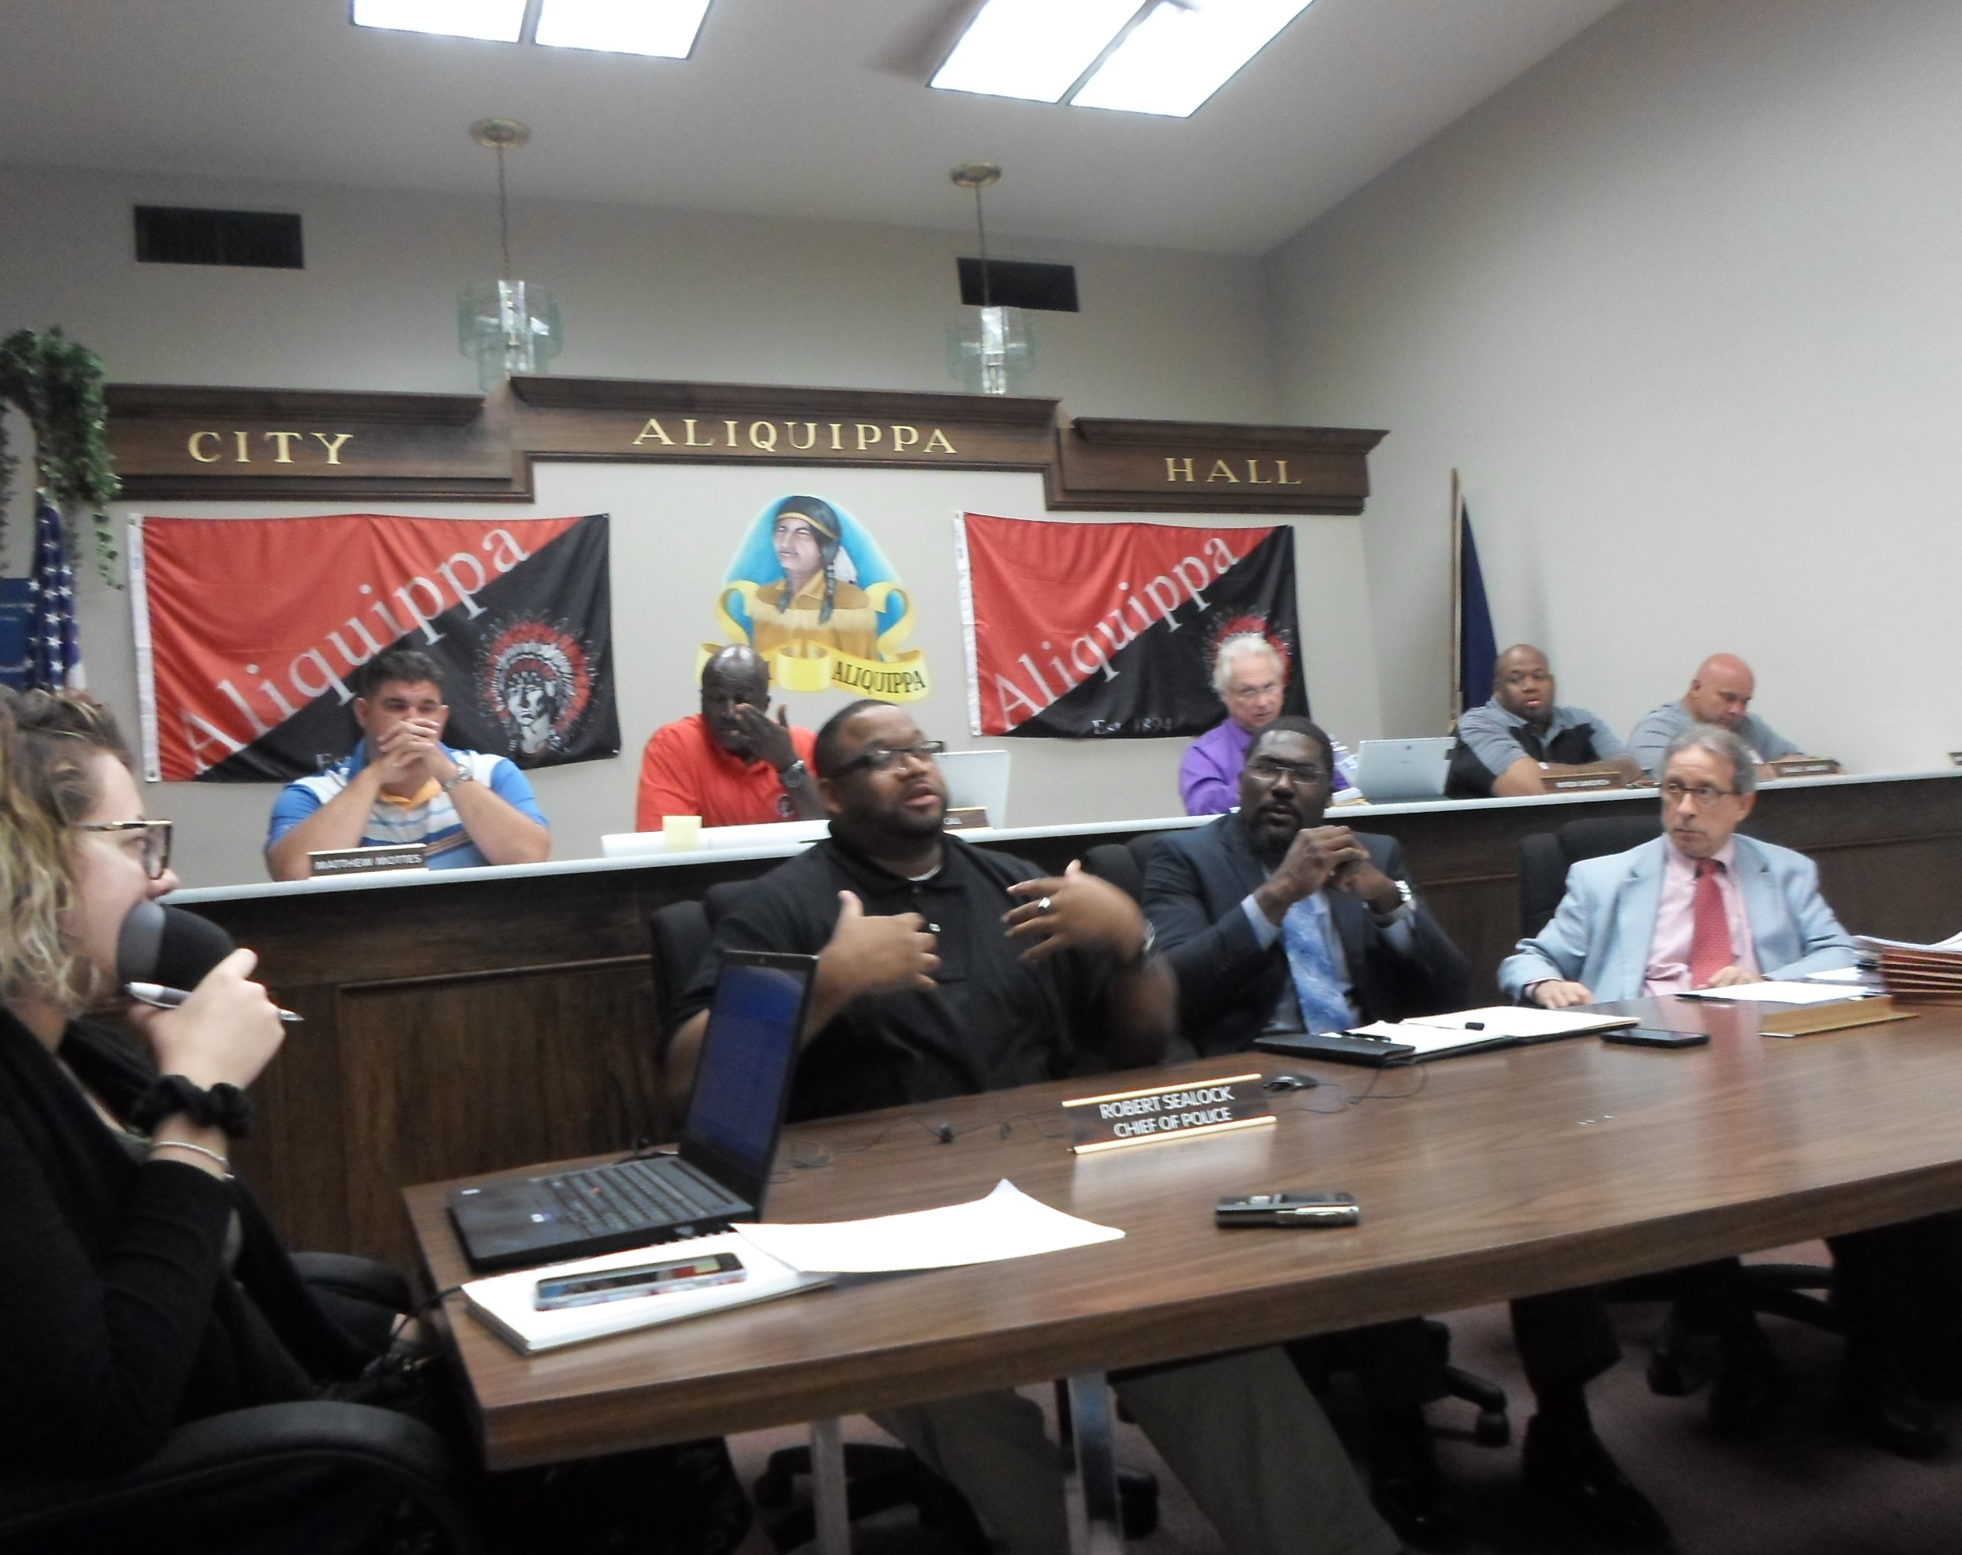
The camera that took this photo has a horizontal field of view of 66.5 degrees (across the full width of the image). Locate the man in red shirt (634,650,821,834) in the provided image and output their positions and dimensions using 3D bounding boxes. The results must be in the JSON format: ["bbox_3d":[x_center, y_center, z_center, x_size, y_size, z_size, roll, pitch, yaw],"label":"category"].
[{"bbox_3d":[-0.517,0.331,3.326,0.540,1.270,0.750,-3,-4,-16],"label":"man in red shirt"}]

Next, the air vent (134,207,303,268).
[{"bbox_3d":[-3.013,-2.141,5.932,0.600,0.225,0.030,-3,-4,-19],"label":"air vent"}]

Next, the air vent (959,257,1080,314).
[{"bbox_3d":[0.199,-2.488,7.566,0.635,0.240,0.040,-3,-5,-20],"label":"air vent"}]

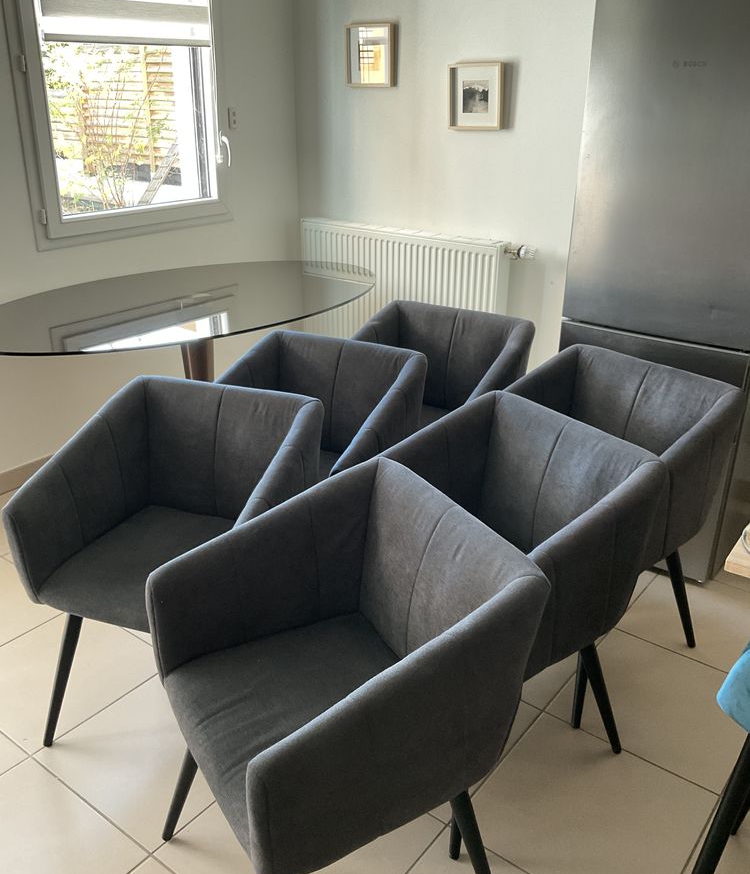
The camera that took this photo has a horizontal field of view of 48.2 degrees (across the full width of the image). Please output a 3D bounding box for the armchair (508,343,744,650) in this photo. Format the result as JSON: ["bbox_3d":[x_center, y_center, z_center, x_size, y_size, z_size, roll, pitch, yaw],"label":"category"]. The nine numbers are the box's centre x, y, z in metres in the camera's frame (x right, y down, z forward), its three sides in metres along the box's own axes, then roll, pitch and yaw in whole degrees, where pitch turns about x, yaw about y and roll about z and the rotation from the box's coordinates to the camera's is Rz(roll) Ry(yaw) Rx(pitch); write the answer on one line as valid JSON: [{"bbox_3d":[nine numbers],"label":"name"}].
[{"bbox_3d":[0.576,0.233,2.368,0.585,0.810,0.589,-19,30,-37],"label":"armchair"}]

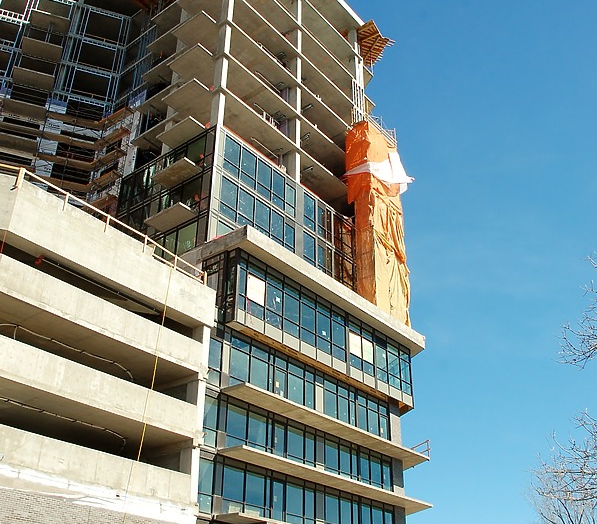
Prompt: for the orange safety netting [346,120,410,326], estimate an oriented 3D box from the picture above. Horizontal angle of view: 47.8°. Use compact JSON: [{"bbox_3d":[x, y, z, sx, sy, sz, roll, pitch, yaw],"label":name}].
[{"bbox_3d":[6.398,-2.616,55.390,2.500,19.600,4.900,-23,-38,33],"label":"orange safety netting"}]

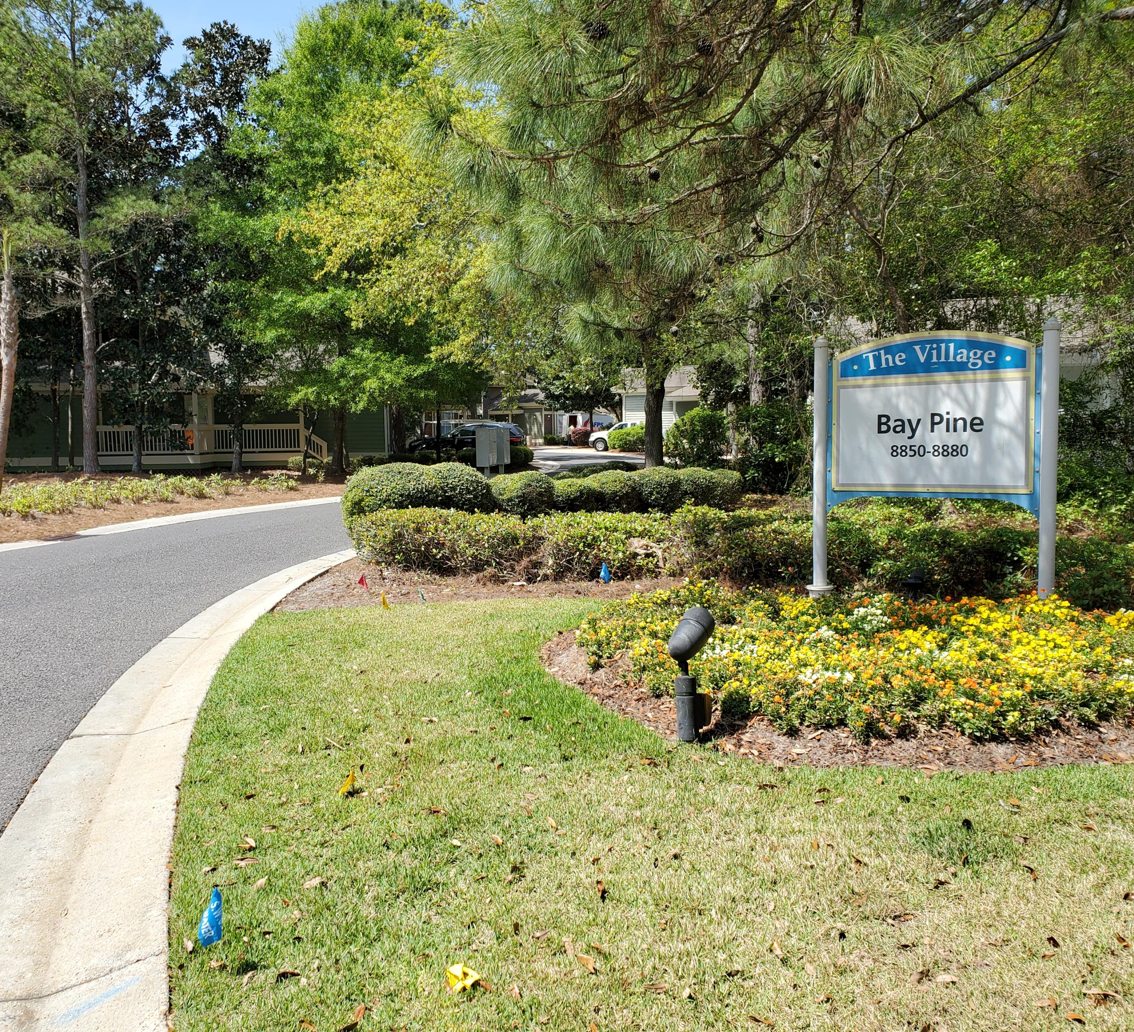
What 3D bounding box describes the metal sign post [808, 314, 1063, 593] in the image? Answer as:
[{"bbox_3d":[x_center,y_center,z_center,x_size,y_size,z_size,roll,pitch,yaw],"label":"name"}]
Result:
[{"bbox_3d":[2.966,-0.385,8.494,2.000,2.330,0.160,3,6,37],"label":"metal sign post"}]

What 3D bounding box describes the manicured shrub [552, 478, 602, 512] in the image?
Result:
[{"bbox_3d":[0.174,-0.319,17.639,0.900,0.720,0.950,0,5,0],"label":"manicured shrub"}]

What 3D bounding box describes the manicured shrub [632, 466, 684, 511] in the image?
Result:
[{"bbox_3d":[1.593,-0.444,18.231,0.950,0.850,0.950,0,5,0],"label":"manicured shrub"}]

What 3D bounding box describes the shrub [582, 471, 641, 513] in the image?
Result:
[{"bbox_3d":[0.788,-0.390,17.834,1.000,0.820,1.000,0,5,0],"label":"shrub"}]

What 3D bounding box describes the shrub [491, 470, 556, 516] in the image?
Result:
[{"bbox_3d":[-0.663,-0.245,16.238,1.080,0.946,1.080,-1,5,-2],"label":"shrub"}]

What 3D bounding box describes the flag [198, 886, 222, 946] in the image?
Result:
[{"bbox_3d":[-1.001,1.127,2.900,0.068,0.165,0.040,-1,5,-14],"label":"flag"}]

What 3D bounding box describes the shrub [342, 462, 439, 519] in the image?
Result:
[{"bbox_3d":[-2.527,-0.199,14.745,1.400,1.118,1.400,-1,5,-10],"label":"shrub"}]

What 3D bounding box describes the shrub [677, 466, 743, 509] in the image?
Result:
[{"bbox_3d":[2.636,-0.522,19.128,1.220,0.840,1.100,0,5,0],"label":"shrub"}]

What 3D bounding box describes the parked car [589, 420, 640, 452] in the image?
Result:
[{"bbox_3d":[4.070,-4.747,61.823,5.500,1.820,1.950,1,5,10],"label":"parked car"}]

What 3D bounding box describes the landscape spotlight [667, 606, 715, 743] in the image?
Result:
[{"bbox_3d":[0.626,0.781,5.208,0.160,0.690,0.260,3,6,35],"label":"landscape spotlight"}]

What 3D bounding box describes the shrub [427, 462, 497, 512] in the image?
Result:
[{"bbox_3d":[-1.554,-0.243,15.245,1.150,1.114,1.150,-1,5,-6],"label":"shrub"}]

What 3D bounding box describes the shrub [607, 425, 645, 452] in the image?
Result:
[{"bbox_3d":[3.458,-4.333,58.848,2.400,1.500,1.900,0,5,0],"label":"shrub"}]

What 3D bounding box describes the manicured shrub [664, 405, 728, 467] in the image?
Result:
[{"bbox_3d":[3.564,-1.918,28.590,1.750,2.247,1.700,0,5,7],"label":"manicured shrub"}]

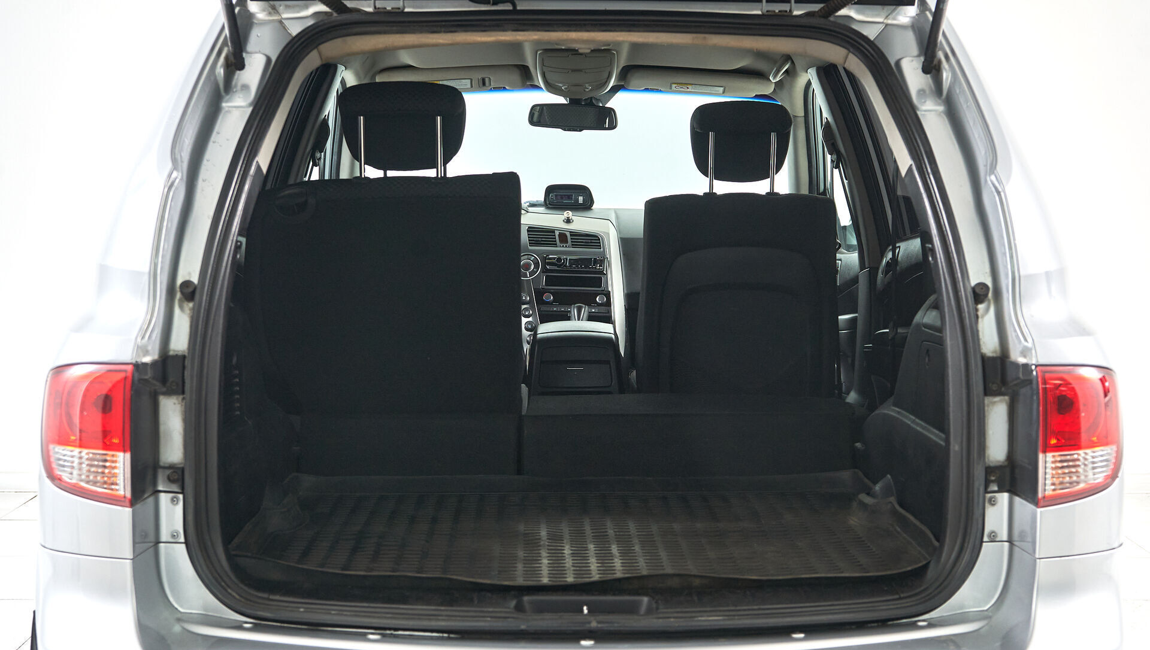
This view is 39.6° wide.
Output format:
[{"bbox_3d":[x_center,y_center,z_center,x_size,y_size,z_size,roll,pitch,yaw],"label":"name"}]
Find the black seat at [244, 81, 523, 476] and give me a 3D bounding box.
[{"bbox_3d":[-0.358,-0.088,3.033,0.510,0.730,0.230,0,16,-1],"label":"black seat"}]

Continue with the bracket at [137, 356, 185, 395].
[{"bbox_3d":[-0.549,0.067,2.120,0.060,0.055,0.070,0,6,-1],"label":"bracket"}]

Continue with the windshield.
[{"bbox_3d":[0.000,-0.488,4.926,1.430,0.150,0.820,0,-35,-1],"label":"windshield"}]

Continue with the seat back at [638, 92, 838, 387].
[{"bbox_3d":[0.392,-0.143,3.939,0.480,0.790,0.260,0,20,-1],"label":"seat back"}]

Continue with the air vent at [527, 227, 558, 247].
[{"bbox_3d":[-0.102,-0.273,4.950,0.094,0.059,0.035,0,-9,-1],"label":"air vent"}]

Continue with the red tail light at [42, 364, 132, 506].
[{"bbox_3d":[-0.642,0.149,2.104,0.155,0.185,0.160,0,6,-1],"label":"red tail light"}]

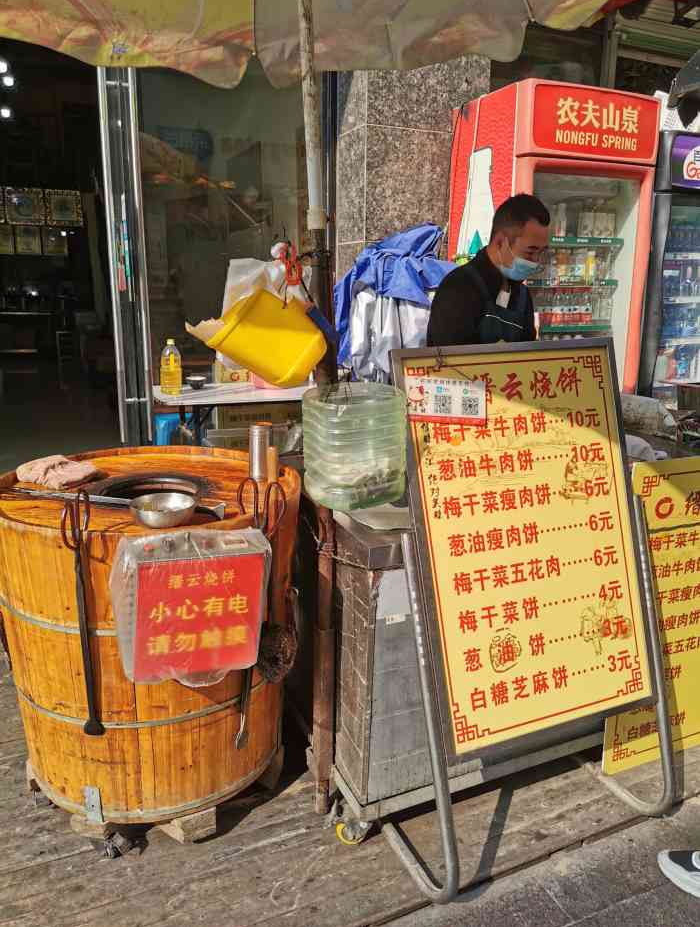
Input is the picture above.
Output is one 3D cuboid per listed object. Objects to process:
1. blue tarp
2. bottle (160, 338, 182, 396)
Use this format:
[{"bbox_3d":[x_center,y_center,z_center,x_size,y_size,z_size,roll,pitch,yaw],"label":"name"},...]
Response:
[{"bbox_3d":[0.197,-0.714,3.150,0.460,0.620,0.340,-5,14,-21],"label":"blue tarp"},{"bbox_3d":[-0.970,-0.525,3.950,0.108,0.300,0.102,-2,13,-7],"label":"bottle"}]

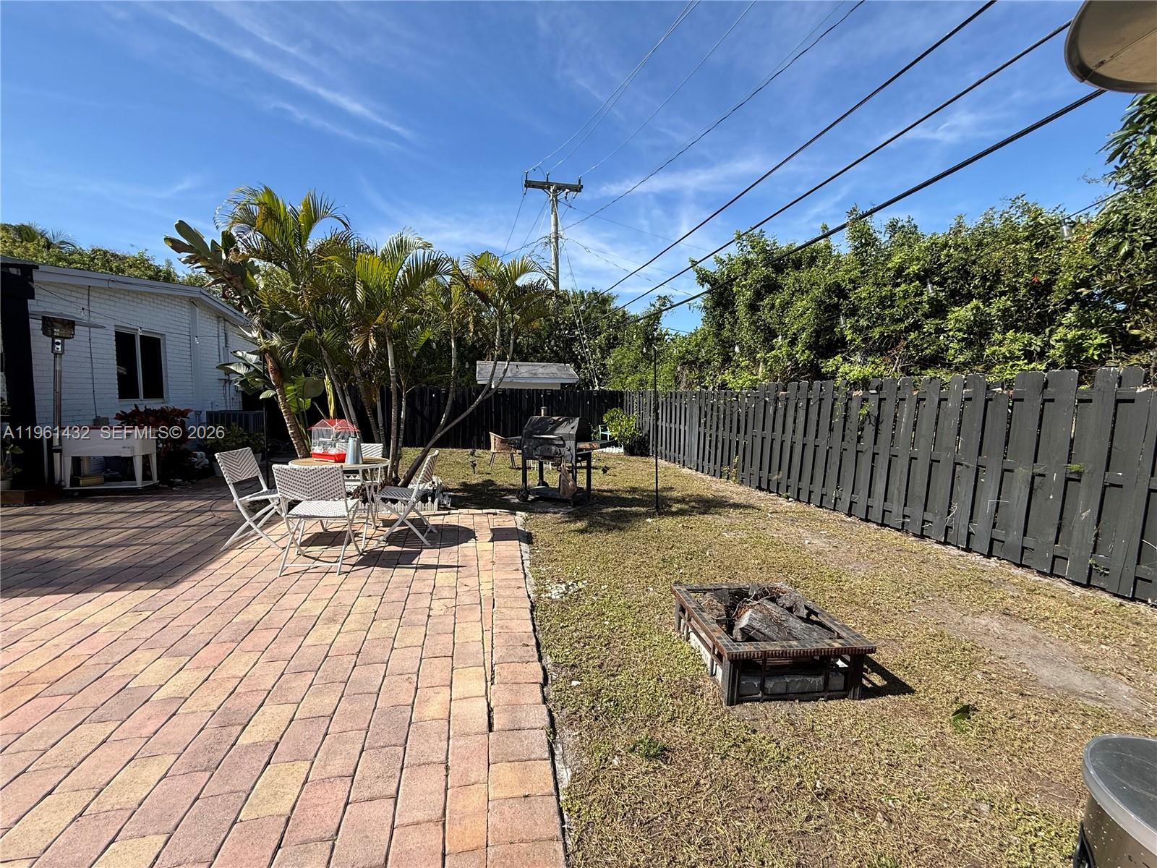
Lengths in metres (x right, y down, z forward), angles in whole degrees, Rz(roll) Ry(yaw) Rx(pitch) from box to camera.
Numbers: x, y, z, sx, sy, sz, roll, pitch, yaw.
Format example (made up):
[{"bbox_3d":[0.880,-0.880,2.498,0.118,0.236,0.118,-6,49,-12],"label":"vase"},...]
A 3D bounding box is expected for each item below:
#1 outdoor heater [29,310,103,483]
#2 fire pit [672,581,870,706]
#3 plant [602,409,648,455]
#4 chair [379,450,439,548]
[{"bbox_3d":[-6.575,-0.359,5.924,0.850,2.280,0.850,4,3,42],"label":"outdoor heater"},{"bbox_3d":[0.958,1.064,2.478,0.720,0.260,0.730,0,5,-6],"label":"fire pit"},{"bbox_3d":[1.070,-0.053,10.877,1.020,1.100,0.950,0,4,0],"label":"plant"},{"bbox_3d":[-1.541,0.560,4.223,0.510,0.800,0.450,0,5,-7],"label":"chair"}]

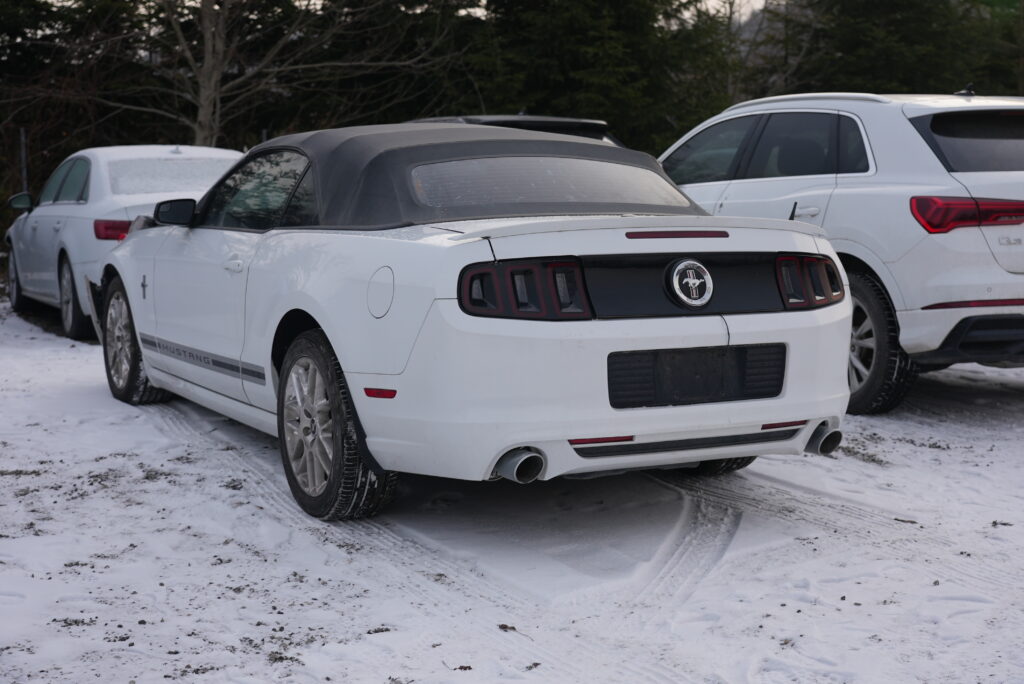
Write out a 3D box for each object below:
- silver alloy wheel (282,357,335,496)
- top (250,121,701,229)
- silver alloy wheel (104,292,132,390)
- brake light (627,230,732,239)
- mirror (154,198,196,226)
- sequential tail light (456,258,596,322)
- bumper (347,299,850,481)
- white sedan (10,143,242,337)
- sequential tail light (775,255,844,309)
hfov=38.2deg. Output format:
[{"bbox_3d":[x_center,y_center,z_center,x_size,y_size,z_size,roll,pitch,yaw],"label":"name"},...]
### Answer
[{"bbox_3d":[-0.641,0.301,5.332,0.200,0.490,0.490,-3,8,-29],"label":"silver alloy wheel"},{"bbox_3d":[-0.149,-0.682,6.016,1.440,0.400,1.700,-3,8,-29],"label":"top"},{"bbox_3d":[-1.952,-0.009,7.695,0.200,0.490,0.490,-3,8,-29],"label":"silver alloy wheel"},{"bbox_3d":[0.544,-0.344,4.782,0.410,0.030,0.030,-3,8,-29],"label":"brake light"},{"bbox_3d":[-1.506,-0.580,6.624,0.190,0.130,0.120,-3,8,-29],"label":"mirror"},{"bbox_3d":[0.021,-0.161,4.522,0.420,0.200,0.170,-3,8,-29],"label":"sequential tail light"},{"bbox_3d":[0.439,0.095,5.011,1.860,0.560,0.710,-3,8,-29],"label":"bumper"},{"bbox_3d":[-2.876,-0.834,11.861,1.842,1.427,4.726,-2,6,-26],"label":"white sedan"},{"bbox_3d":[1.050,-0.211,5.098,0.420,0.200,0.170,-3,8,-29],"label":"sequential tail light"}]

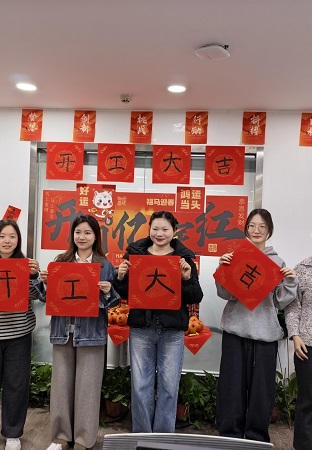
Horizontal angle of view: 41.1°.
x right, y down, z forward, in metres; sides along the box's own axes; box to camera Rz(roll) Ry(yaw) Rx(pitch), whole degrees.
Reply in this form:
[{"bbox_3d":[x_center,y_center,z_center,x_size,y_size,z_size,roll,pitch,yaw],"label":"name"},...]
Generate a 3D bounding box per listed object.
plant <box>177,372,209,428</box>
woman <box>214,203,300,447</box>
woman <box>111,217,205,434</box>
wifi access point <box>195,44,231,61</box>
[{"bbox_3d":[0.227,1.406,3.410,0.360,0.416,0.340,2,-1,5],"label":"plant"},{"bbox_3d":[0.691,0.748,2.933,0.530,1.705,0.380,2,0,9],"label":"woman"},{"bbox_3d":[0.016,0.751,2.878,0.580,1.701,0.420,2,-1,2],"label":"woman"},{"bbox_3d":[0.349,-1.048,2.563,0.195,0.040,0.195,2,-1,32],"label":"wifi access point"}]

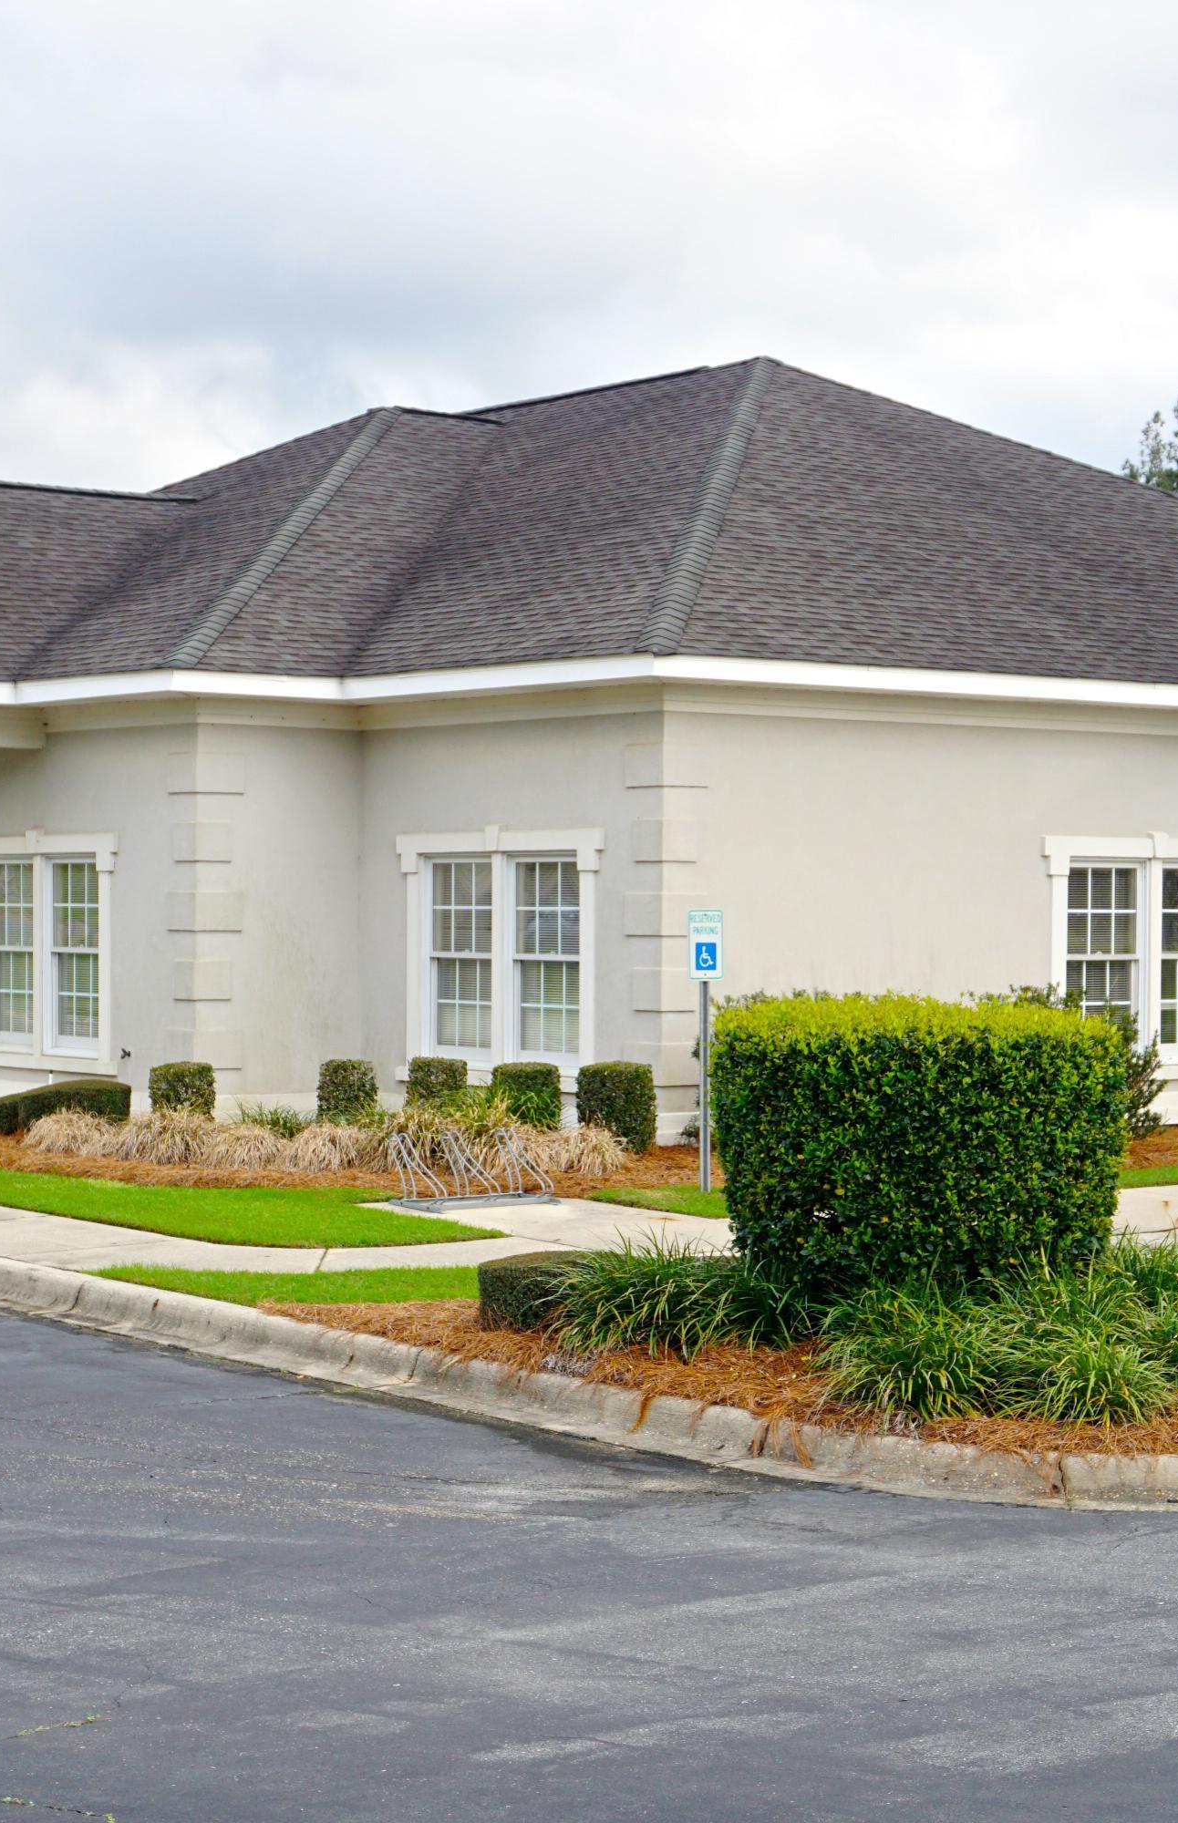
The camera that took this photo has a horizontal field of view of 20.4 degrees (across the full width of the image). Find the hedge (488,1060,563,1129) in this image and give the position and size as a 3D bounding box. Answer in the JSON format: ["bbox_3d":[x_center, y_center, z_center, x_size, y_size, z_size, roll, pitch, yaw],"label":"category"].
[{"bbox_3d":[-0.461,1.364,23.626,0.502,0.583,0.502,0,0,-39],"label":"hedge"}]

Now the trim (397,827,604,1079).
[{"bbox_3d":[-0.706,0.383,24.808,0.140,1.930,2.500,0,0,-38],"label":"trim"}]

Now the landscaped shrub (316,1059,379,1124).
[{"bbox_3d":[-1.804,1.349,24.400,0.410,0.530,0.410,0,0,-38],"label":"landscaped shrub"}]

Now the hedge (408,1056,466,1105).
[{"bbox_3d":[-1.115,1.296,24.000,0.400,0.540,0.400,0,0,-38],"label":"hedge"}]

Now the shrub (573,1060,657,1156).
[{"bbox_3d":[0.181,1.346,22.771,0.533,0.643,0.533,0,0,-39],"label":"shrub"}]

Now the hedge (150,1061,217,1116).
[{"bbox_3d":[-3.103,1.383,24.932,0.502,0.533,0.502,0,0,-39],"label":"hedge"}]

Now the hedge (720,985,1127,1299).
[{"bbox_3d":[1.638,1.169,16.100,1.930,1.400,1.700,0,0,6],"label":"hedge"}]

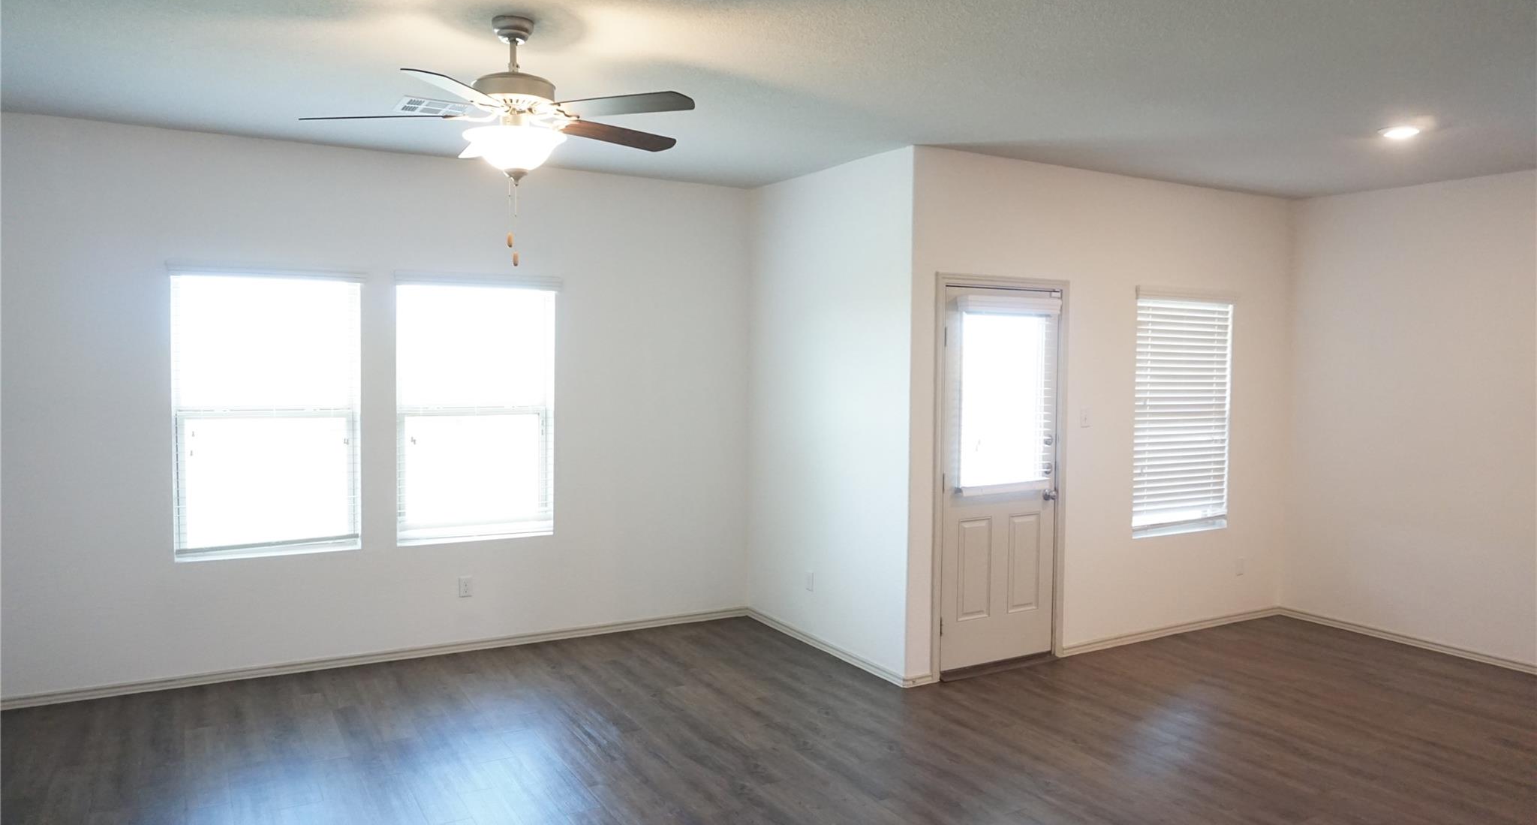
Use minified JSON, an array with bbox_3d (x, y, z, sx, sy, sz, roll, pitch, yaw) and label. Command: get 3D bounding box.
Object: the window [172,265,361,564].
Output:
[{"bbox_3d":[-2.536,0.005,5.218,0.890,1.435,0.070,-1,4,-30],"label":"window"}]

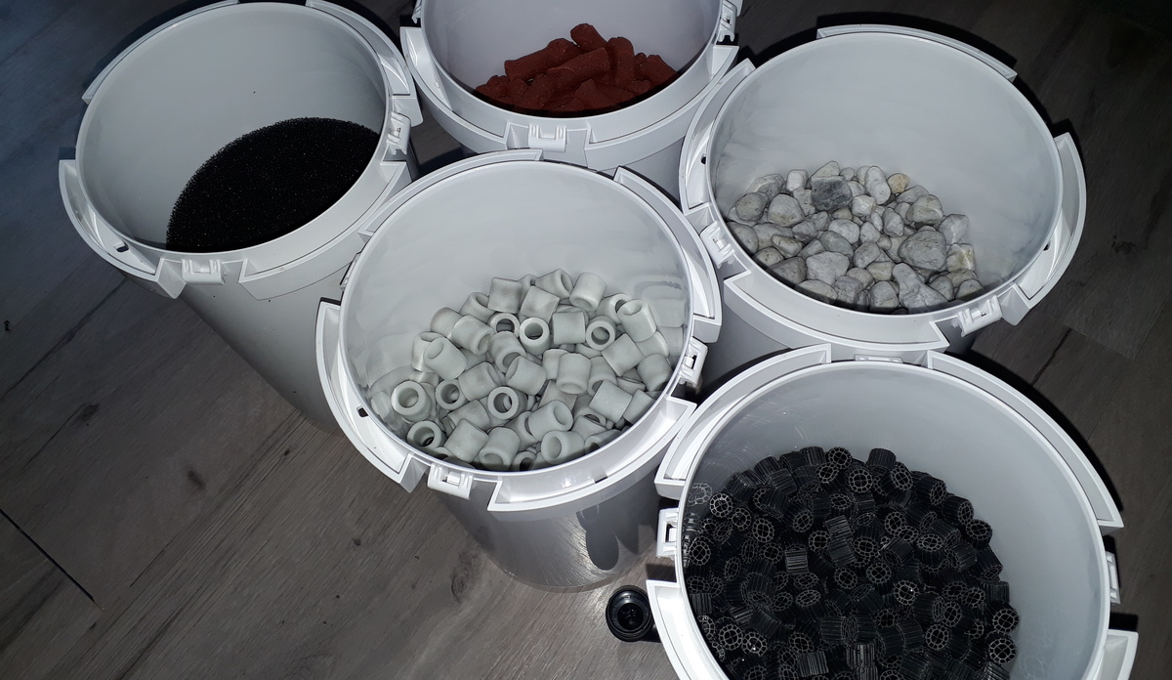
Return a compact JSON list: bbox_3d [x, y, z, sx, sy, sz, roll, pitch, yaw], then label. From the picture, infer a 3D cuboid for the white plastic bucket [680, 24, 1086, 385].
[{"bbox_3d":[0.130,-0.024,0.481,0.160,0.231,0.160,-2,65,3],"label":"white plastic bucket"}]

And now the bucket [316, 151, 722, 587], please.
[{"bbox_3d":[-0.020,0.035,0.464,0.160,0.231,0.160,-2,65,3],"label":"bucket"}]

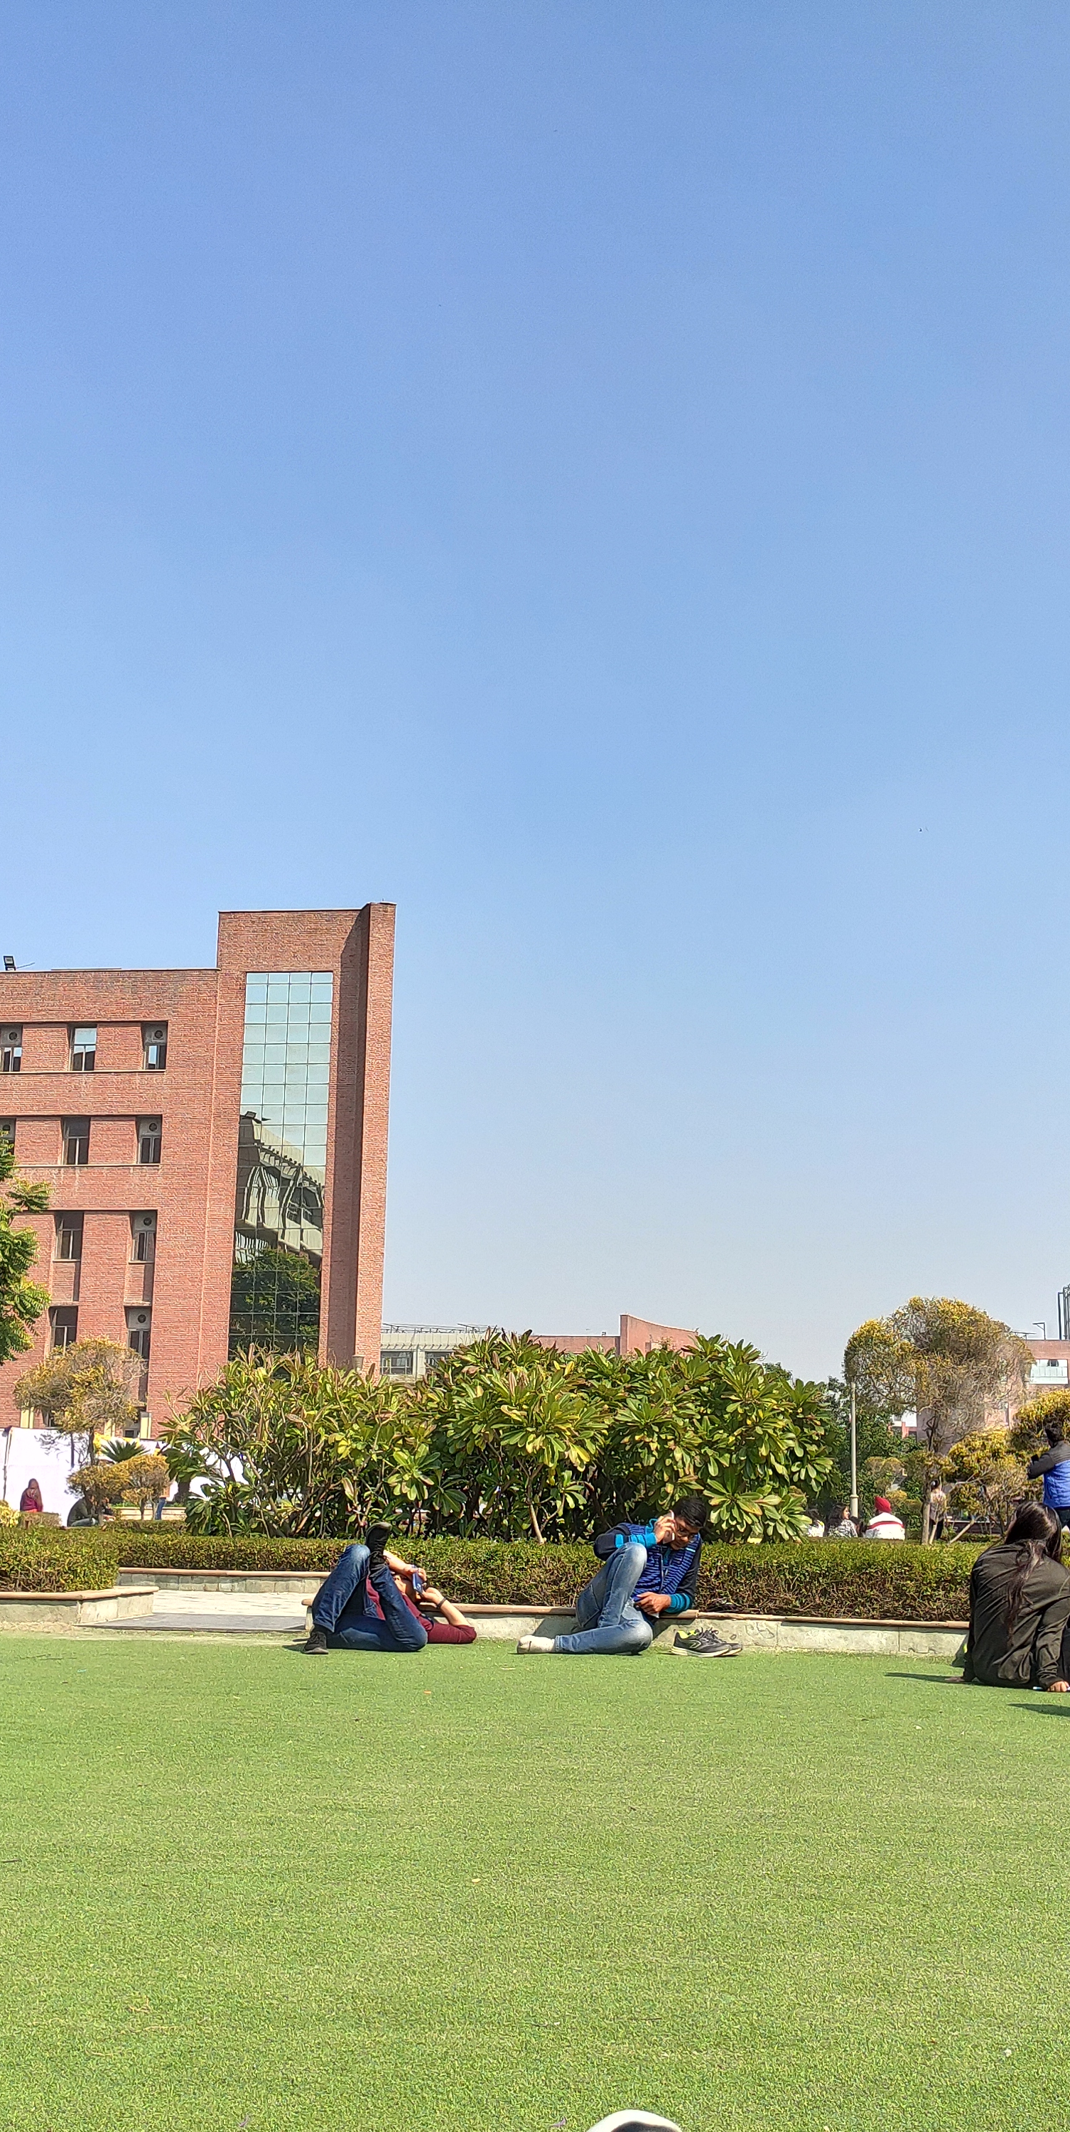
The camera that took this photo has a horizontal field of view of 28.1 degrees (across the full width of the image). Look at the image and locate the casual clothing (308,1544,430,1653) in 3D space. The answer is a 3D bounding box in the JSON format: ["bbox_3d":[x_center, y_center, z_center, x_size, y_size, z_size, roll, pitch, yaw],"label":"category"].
[{"bbox_3d":[-0.907,2.900,11.700,0.660,0.570,0.600,-4,-13,23],"label":"casual clothing"}]

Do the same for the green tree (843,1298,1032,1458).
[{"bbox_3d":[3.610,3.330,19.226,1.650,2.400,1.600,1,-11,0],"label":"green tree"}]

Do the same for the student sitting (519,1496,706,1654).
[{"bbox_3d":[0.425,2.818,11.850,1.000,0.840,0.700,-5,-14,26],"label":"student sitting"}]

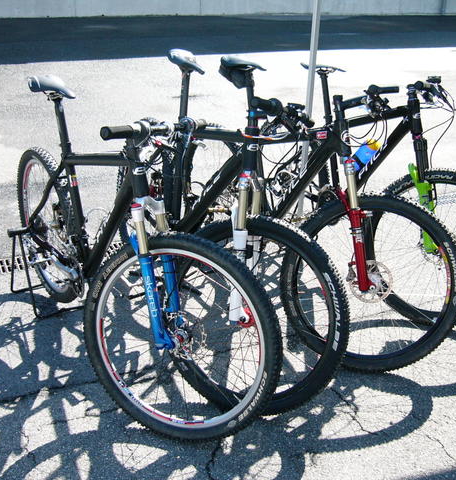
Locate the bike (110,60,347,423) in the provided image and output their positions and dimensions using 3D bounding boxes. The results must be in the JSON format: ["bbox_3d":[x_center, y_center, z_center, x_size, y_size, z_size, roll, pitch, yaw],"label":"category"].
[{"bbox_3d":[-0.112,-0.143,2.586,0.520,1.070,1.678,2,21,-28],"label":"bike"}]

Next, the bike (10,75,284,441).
[{"bbox_3d":[-0.447,-0.041,2.357,0.530,1.002,1.669,-15,29,-32],"label":"bike"}]

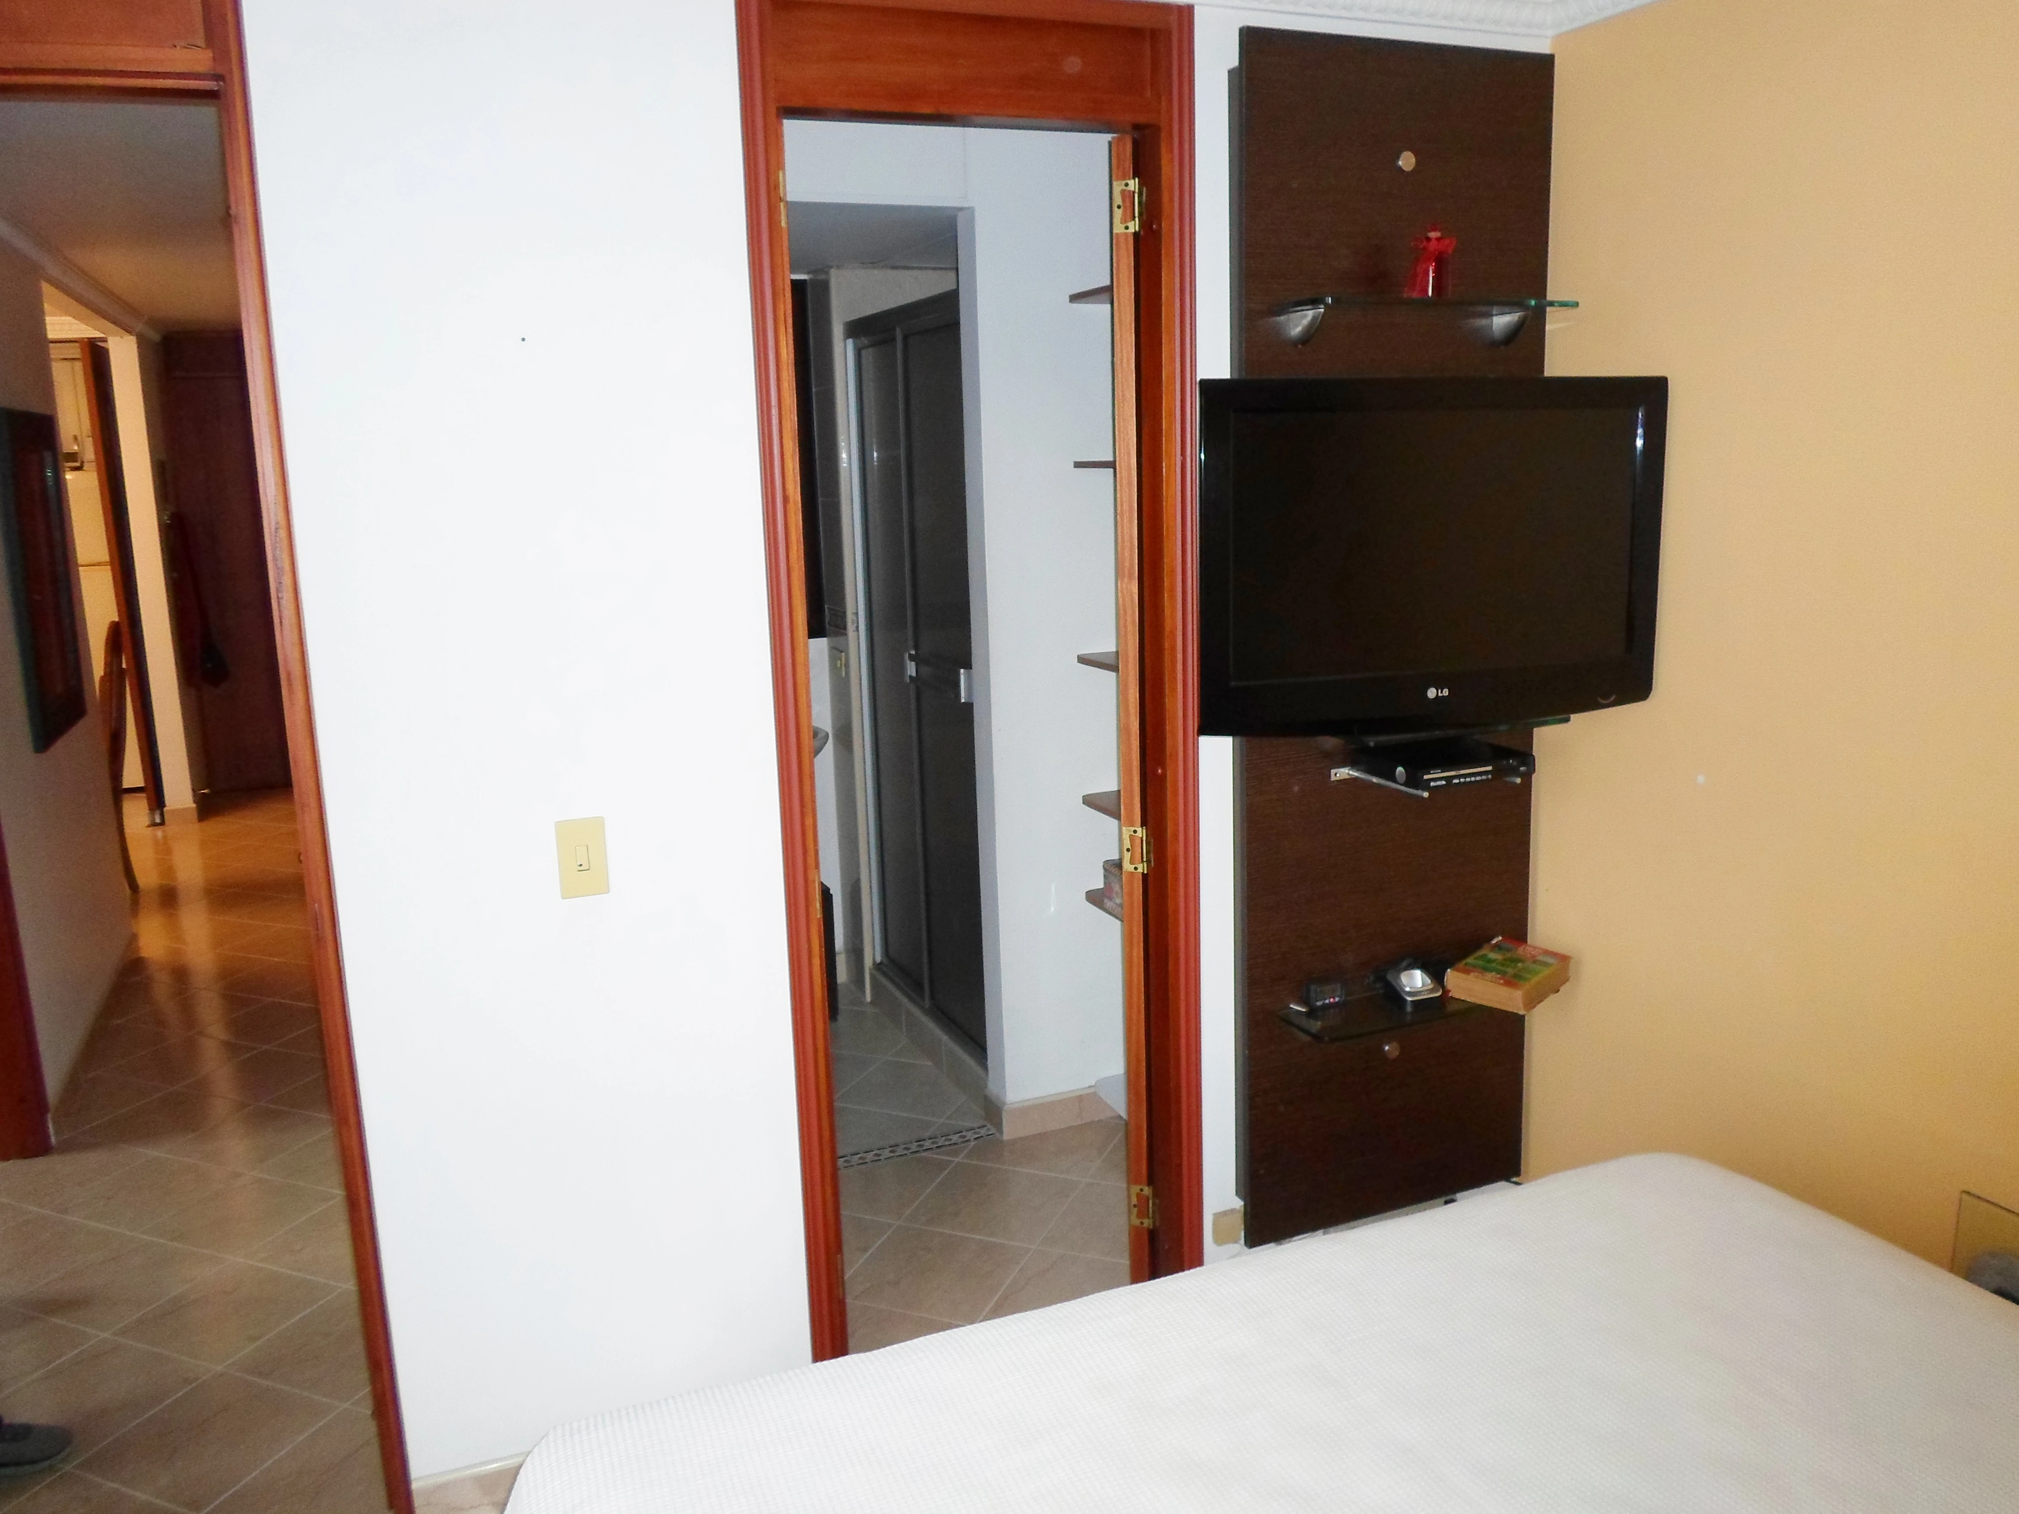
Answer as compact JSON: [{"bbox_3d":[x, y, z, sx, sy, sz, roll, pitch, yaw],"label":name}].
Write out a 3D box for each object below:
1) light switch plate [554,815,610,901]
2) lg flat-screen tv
[{"bbox_3d":[-0.637,0.152,2.179,0.069,0.117,0.011,-5,11,-20],"label":"light switch plate"},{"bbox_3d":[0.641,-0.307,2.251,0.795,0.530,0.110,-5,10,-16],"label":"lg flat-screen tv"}]

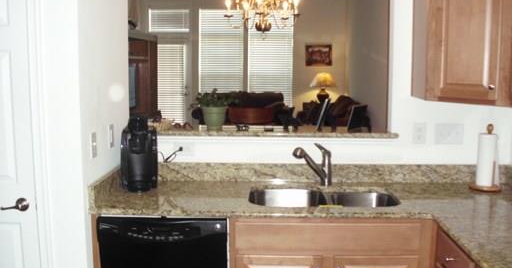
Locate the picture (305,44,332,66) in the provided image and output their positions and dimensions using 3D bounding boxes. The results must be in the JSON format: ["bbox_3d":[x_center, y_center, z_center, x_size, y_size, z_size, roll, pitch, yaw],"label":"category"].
[{"bbox_3d":[1.177,-1.468,10.550,0.502,0.396,0.030,0,8,2],"label":"picture"}]

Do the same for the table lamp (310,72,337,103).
[{"bbox_3d":[1.236,-0.785,10.259,0.460,0.670,0.460,0,8,2],"label":"table lamp"}]

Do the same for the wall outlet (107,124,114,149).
[{"bbox_3d":[-0.717,0.012,2.788,0.009,0.116,0.072,0,8,2],"label":"wall outlet"}]

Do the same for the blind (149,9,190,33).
[{"bbox_3d":[-1.625,-2.121,10.558,0.782,0.429,0.060,0,8,2],"label":"blind"}]

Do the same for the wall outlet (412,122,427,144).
[{"bbox_3d":[0.890,-0.002,3.040,0.072,0.115,0.009,0,8,2],"label":"wall outlet"}]

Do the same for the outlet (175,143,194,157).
[{"bbox_3d":[-0.394,0.086,3.087,0.115,0.073,0.009,0,8,2],"label":"outlet"}]

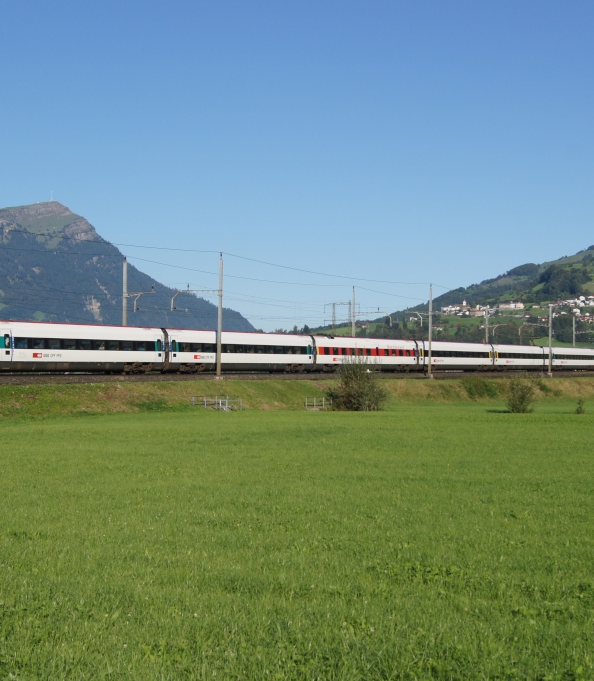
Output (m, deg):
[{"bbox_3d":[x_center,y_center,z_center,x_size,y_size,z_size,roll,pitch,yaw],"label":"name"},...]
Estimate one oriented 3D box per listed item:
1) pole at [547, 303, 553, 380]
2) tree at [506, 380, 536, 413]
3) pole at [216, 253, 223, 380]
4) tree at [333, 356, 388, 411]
[{"bbox_3d":[41.199,0.081,194.000,0.380,11.700,0.380,0,-1,30],"label":"pole"},{"bbox_3d":[20.030,4.952,106.500,2.800,3.200,2.700,1,-1,0],"label":"tree"},{"bbox_3d":[-7.128,-2.222,110.500,0.370,11.400,0.370,0,-1,30],"label":"pole"},{"bbox_3d":[5.878,3.980,110.500,4.800,5.000,4.600,1,-1,0],"label":"tree"}]

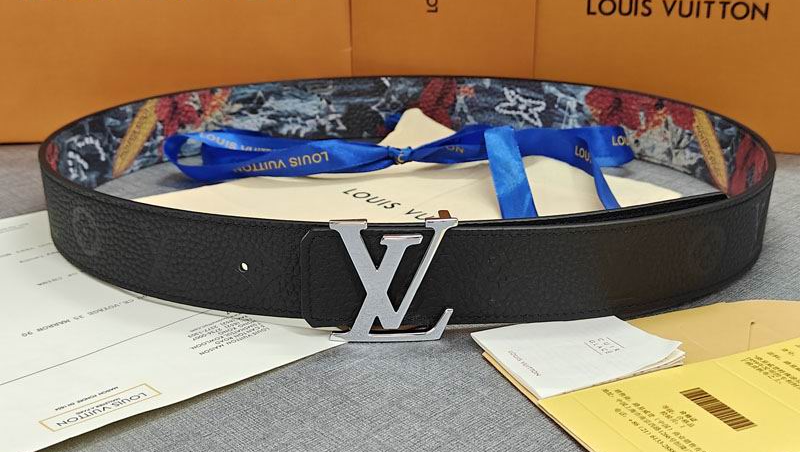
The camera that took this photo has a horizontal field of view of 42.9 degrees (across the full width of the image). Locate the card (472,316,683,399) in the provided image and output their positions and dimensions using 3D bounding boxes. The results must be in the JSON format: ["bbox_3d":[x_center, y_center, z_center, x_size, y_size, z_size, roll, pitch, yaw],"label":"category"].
[{"bbox_3d":[0.064,0.047,0.365,0.060,0.007,0.049,-10,22,-25],"label":"card"}]

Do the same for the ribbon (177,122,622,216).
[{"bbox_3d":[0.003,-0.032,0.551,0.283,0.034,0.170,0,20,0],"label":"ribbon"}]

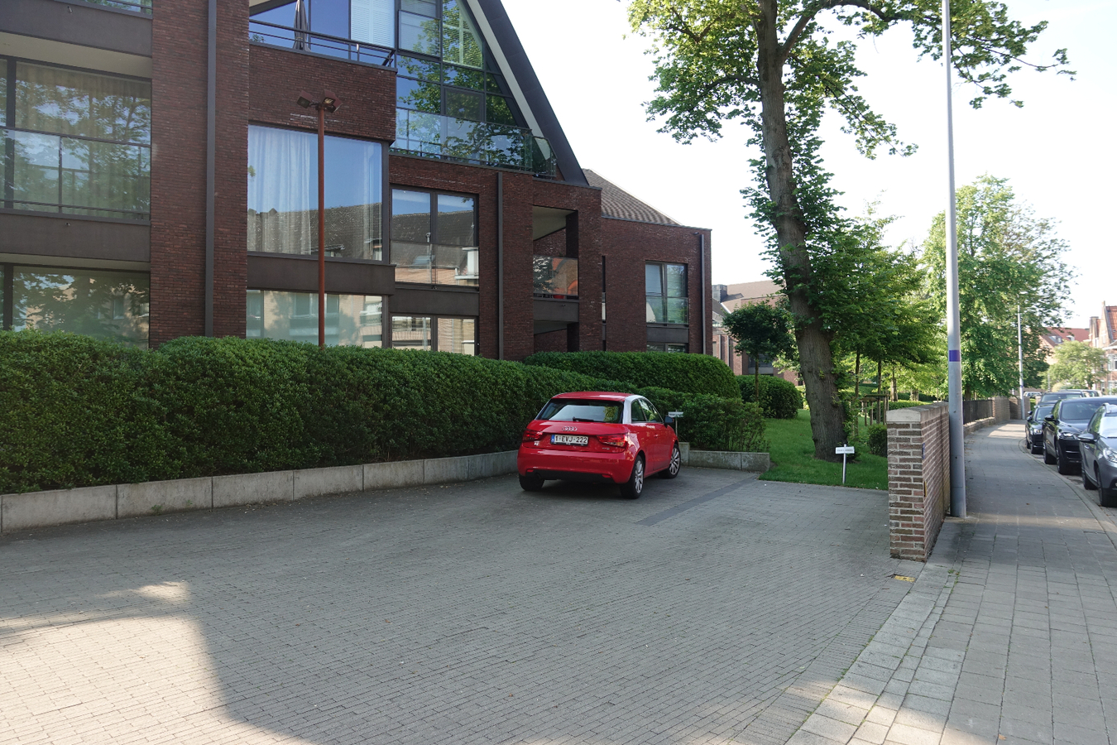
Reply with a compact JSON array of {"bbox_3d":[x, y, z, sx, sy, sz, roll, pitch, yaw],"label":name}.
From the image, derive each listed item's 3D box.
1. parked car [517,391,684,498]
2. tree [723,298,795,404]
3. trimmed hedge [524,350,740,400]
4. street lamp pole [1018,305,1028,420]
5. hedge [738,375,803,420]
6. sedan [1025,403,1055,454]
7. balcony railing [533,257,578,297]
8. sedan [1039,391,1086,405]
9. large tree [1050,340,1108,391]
[{"bbox_3d":[0.810,1.052,11.870,1.740,1.416,3.954,-1,-2,20],"label":"parked car"},{"bbox_3d":[5.093,-0.015,18.978,1.900,3.530,1.900,-1,-2,15],"label":"tree"},{"bbox_3d":[1.776,0.559,18.273,5.500,2.100,1.800,1,-3,-27],"label":"trimmed hedge"},{"bbox_3d":[28.687,-0.845,46.149,0.200,7.500,0.200,-2,-3,30],"label":"street lamp pole"},{"bbox_3d":[9.654,1.109,34.618,3.300,2.010,2.600,1,-3,-27],"label":"hedge"},{"bbox_3d":[15.398,1.689,22.739,1.800,1.440,4.500,-2,-3,30],"label":"sedan"},{"bbox_3d":[-0.130,-2.604,20.267,1.460,1.080,0.080,1,-3,-27],"label":"balcony railing"},{"bbox_3d":[19.158,1.650,28.173,1.820,1.770,4.500,-2,-3,31],"label":"sedan"},{"bbox_3d":[49.473,0.237,70.971,5.600,6.630,5.600,-2,-3,35],"label":"large tree"}]

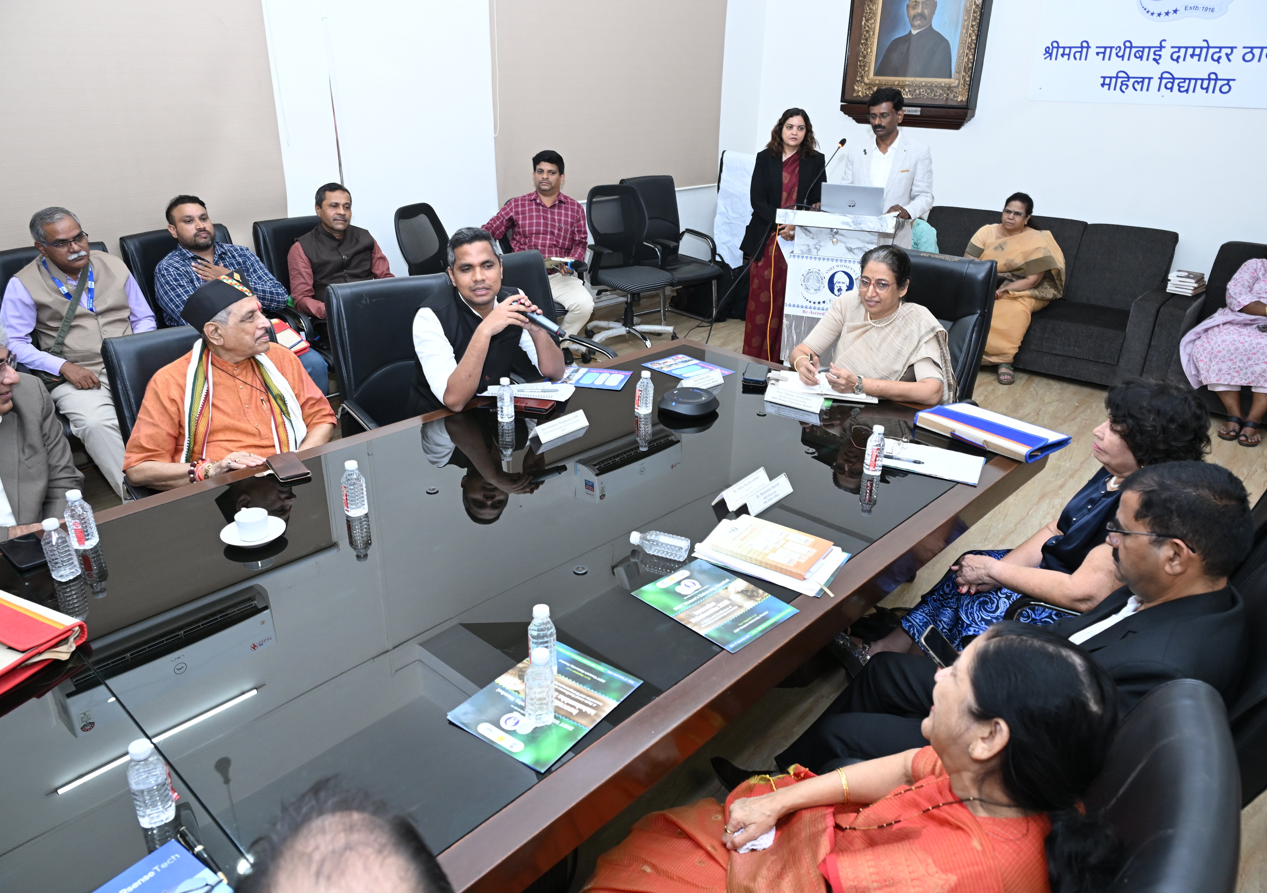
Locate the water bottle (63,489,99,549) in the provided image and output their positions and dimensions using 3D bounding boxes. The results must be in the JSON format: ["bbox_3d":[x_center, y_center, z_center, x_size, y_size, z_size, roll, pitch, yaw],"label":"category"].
[{"bbox_3d":[-1.273,0.169,2.059,0.055,0.139,0.055,-14,28,-32],"label":"water bottle"}]

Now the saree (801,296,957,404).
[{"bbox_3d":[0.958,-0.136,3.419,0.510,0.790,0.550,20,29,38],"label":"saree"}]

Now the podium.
[{"bbox_3d":[1.254,-0.943,5.591,0.686,1.060,0.480,10,24,21],"label":"podium"}]

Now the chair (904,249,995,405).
[{"bbox_3d":[1.052,-0.210,3.726,0.640,1.140,0.680,21,30,39],"label":"chair"}]

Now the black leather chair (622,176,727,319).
[{"bbox_3d":[0.309,-1.440,6.760,0.680,1.040,0.580,20,29,37],"label":"black leather chair"}]

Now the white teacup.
[{"bbox_3d":[-0.906,0.184,2.118,0.075,0.055,0.095,-18,30,-39],"label":"white teacup"}]

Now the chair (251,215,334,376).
[{"bbox_3d":[-1.599,-0.692,4.852,0.660,1.020,0.600,20,29,38],"label":"chair"}]

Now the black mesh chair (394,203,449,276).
[{"bbox_3d":[-1.043,-0.874,5.301,0.620,1.040,0.620,11,24,23],"label":"black mesh chair"}]

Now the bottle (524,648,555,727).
[{"bbox_3d":[-0.162,0.412,1.541,0.055,0.139,0.055,-2,23,-6],"label":"bottle"}]

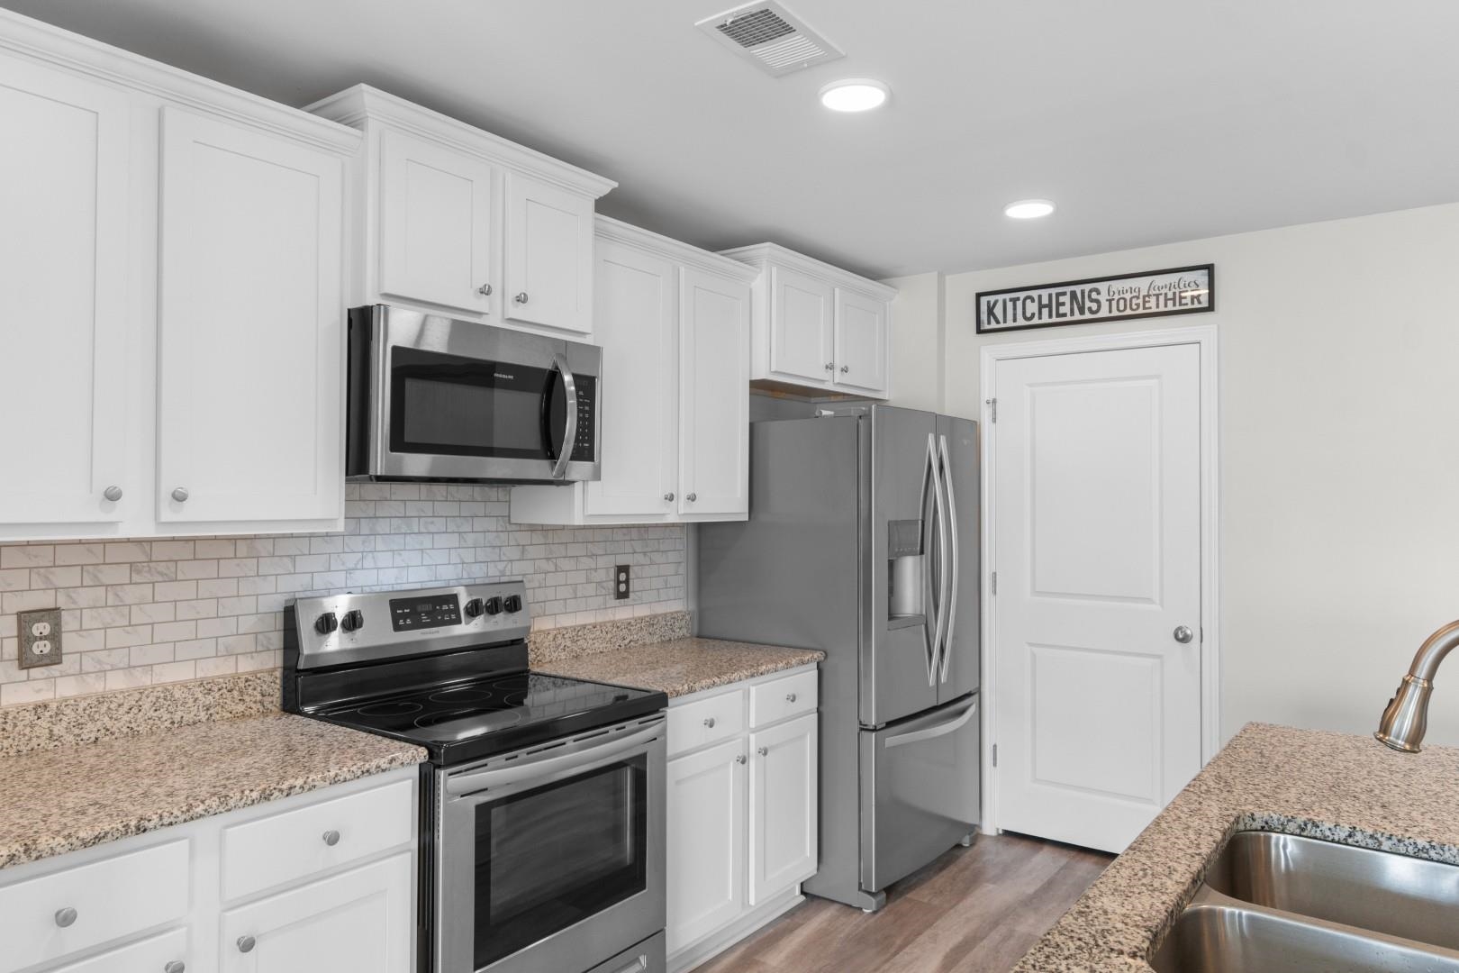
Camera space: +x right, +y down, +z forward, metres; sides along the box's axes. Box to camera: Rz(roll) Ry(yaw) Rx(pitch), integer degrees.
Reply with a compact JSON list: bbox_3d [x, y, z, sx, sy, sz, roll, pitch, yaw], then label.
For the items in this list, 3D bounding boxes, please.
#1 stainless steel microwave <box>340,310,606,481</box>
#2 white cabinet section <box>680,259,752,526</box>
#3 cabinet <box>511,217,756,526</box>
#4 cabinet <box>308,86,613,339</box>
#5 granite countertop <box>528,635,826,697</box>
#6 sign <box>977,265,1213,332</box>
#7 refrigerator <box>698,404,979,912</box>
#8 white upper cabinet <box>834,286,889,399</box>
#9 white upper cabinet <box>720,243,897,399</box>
[{"bbox_3d":[-0.756,-0.213,2.697,0.440,0.408,0.760,0,-1,37],"label":"stainless steel microwave"},{"bbox_3d":[-0.170,-0.317,3.538,0.322,0.856,0.430,-1,-1,37],"label":"white cabinet section"},{"bbox_3d":[-0.295,-0.349,3.397,0.345,0.945,0.910,0,-1,37],"label":"cabinet"},{"bbox_3d":[-0.765,-0.671,2.715,0.407,0.508,0.855,0,-1,37],"label":"cabinet"},{"bbox_3d":[-0.177,0.605,3.295,0.640,0.040,0.915,0,-1,37],"label":"granite countertop"},{"bbox_3d":[1.465,-0.756,3.984,0.946,0.175,0.020,0,-1,37],"label":"sign"},{"bbox_3d":[0.484,0.615,3.962,0.855,1.781,0.915,0,-1,37],"label":"refrigerator"},{"bbox_3d":[0.567,-0.620,4.210,0.023,0.393,0.402,0,-1,37],"label":"white upper cabinet"},{"bbox_3d":[0.289,-0.643,4.125,0.417,0.493,1.035,0,-1,37],"label":"white upper cabinet"}]

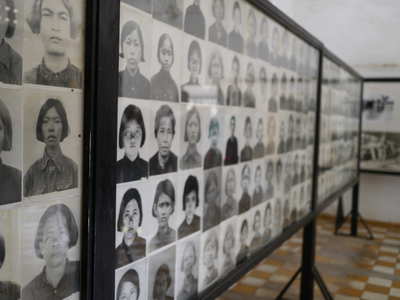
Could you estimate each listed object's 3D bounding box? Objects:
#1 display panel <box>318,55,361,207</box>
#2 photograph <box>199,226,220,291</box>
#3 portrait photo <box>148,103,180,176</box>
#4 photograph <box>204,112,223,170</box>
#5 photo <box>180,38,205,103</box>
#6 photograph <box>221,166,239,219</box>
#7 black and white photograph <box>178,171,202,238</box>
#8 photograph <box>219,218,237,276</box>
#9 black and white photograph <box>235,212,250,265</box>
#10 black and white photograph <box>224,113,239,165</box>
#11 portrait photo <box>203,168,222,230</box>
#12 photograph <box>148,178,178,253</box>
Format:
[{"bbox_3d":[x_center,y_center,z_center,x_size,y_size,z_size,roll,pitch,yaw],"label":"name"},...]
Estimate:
[{"bbox_3d":[1.538,-0.193,4.965,0.050,1.296,2.489,4,4,26],"label":"display panel"},{"bbox_3d":[0.044,0.452,1.959,0.010,0.251,0.195,4,4,26],"label":"photograph"},{"bbox_3d":[-0.118,-0.039,1.538,0.010,0.241,0.186,3,4,26],"label":"portrait photo"},{"bbox_3d":[0.058,-0.049,1.895,0.010,0.250,0.182,3,4,26],"label":"photograph"},{"bbox_3d":[-0.024,-0.291,1.701,0.010,0.240,0.194,3,4,26],"label":"photo"},{"bbox_3d":[0.139,0.191,2.086,0.010,0.243,0.194,3,4,26],"label":"photograph"},{"bbox_3d":[-0.035,0.203,1.762,0.010,0.257,0.198,4,4,26],"label":"black and white photograph"},{"bbox_3d":[0.132,0.442,2.138,0.010,0.250,0.195,4,4,26],"label":"photograph"},{"bbox_3d":[0.216,0.429,2.271,0.010,0.250,0.180,3,4,26],"label":"black and white photograph"},{"bbox_3d":[0.143,-0.056,2.066,0.010,0.251,0.173,3,4,26],"label":"black and white photograph"},{"bbox_3d":[0.055,0.196,1.947,0.010,0.253,0.190,4,4,26],"label":"portrait photo"},{"bbox_3d":[-0.125,0.212,1.580,0.010,0.258,0.194,4,4,26],"label":"photograph"}]

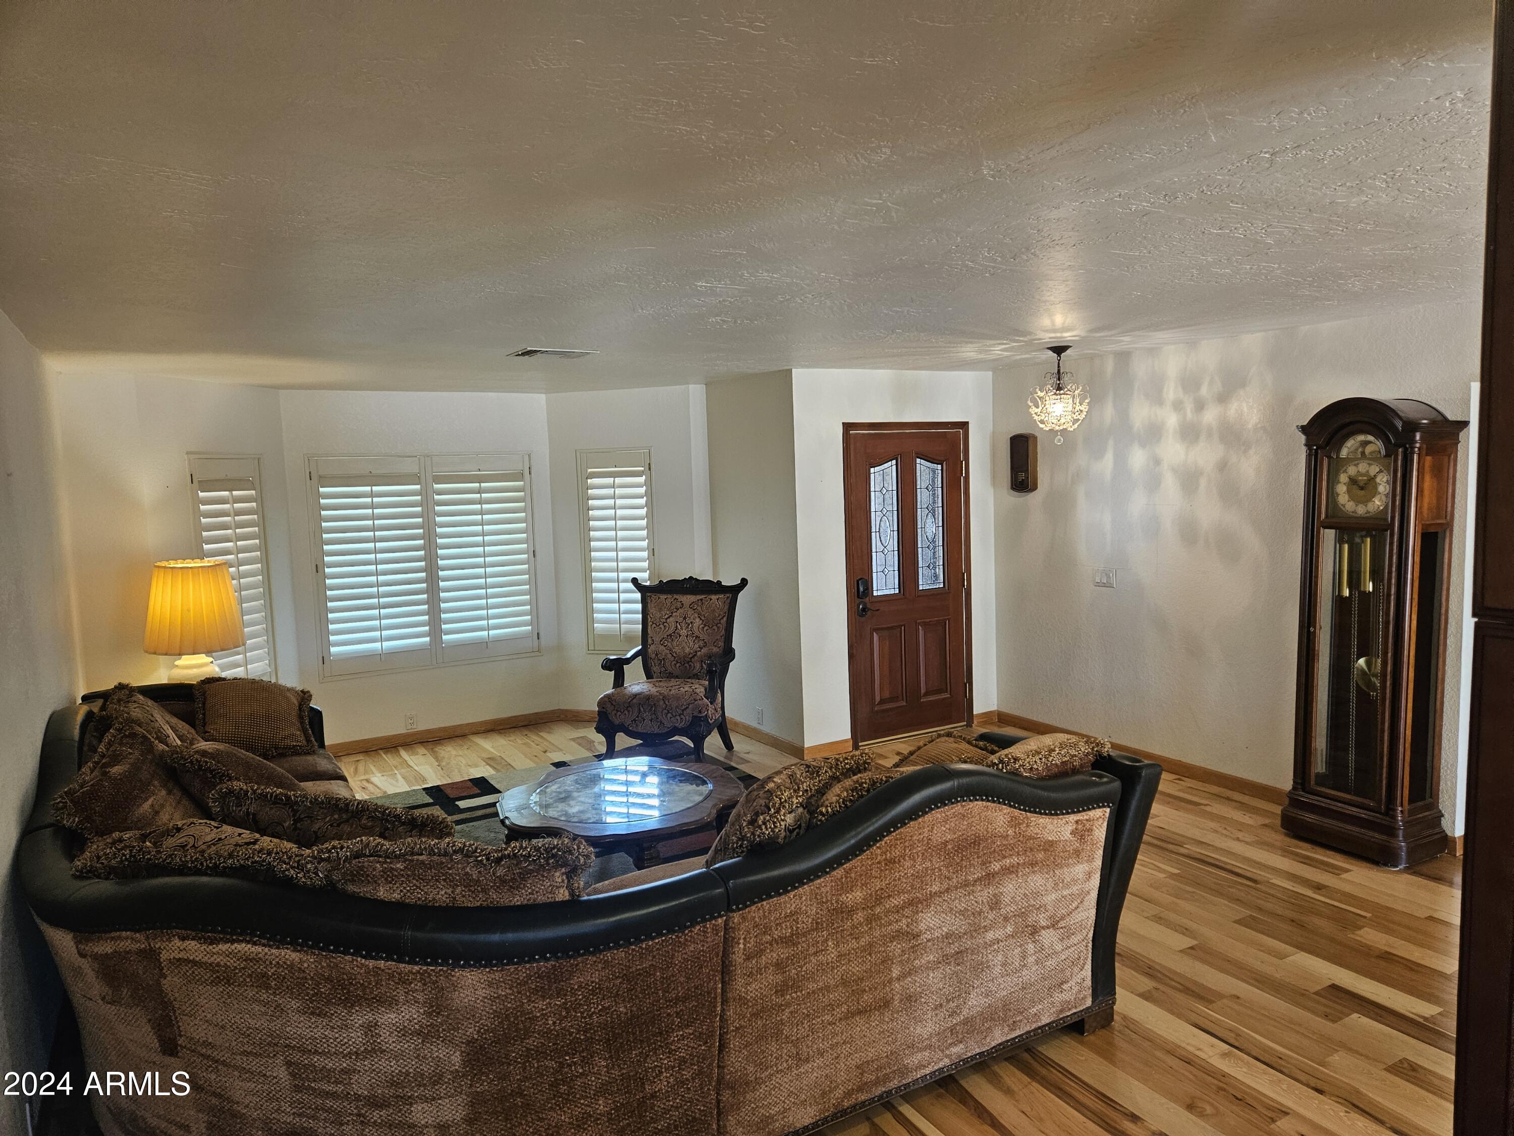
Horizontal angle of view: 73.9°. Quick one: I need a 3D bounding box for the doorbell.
[{"bbox_3d":[1.754,-0.684,6.598,0.080,0.385,0.165,-5,6,-29],"label":"doorbell"}]

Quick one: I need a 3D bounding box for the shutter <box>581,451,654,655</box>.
[{"bbox_3d":[-1.013,-0.115,7.324,0.550,1.480,0.050,0,5,16],"label":"shutter"}]

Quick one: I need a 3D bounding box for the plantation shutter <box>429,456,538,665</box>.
[{"bbox_3d":[-1.934,-0.077,7.200,0.710,1.465,0.050,-5,6,-29],"label":"plantation shutter"}]

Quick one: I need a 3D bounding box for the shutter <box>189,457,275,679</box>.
[{"bbox_3d":[-3.165,0.058,6.140,0.050,1.480,0.550,0,5,16],"label":"shutter"}]

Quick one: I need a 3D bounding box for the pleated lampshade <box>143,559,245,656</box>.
[{"bbox_3d":[-2.892,0.203,5.168,0.455,0.420,0.455,-5,6,-29],"label":"pleated lampshade"}]

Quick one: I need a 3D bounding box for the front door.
[{"bbox_3d":[1.015,0.100,6.635,1.015,2.100,0.080,-5,6,-29],"label":"front door"}]

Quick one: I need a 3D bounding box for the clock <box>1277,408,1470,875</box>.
[{"bbox_3d":[2.768,0.259,4.559,0.380,2.030,0.578,-5,6,-29],"label":"clock"}]

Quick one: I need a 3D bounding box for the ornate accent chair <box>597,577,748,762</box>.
[{"bbox_3d":[-0.589,0.651,6.548,0.820,1.120,0.710,0,5,22],"label":"ornate accent chair"}]

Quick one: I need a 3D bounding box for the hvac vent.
[{"bbox_3d":[-1.037,-1.093,5.181,0.400,0.025,0.300,-5,6,-29],"label":"hvac vent"}]

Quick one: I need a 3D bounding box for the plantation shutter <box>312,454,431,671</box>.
[{"bbox_3d":[-2.597,-0.021,6.833,0.715,1.465,0.050,-5,6,-29],"label":"plantation shutter"}]

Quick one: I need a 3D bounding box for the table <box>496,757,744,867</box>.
[{"bbox_3d":[-0.600,1.184,4.360,1.070,0.440,1.070,-5,6,-29],"label":"table"}]

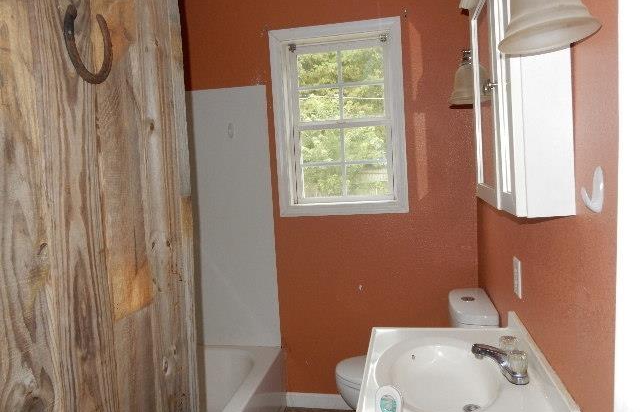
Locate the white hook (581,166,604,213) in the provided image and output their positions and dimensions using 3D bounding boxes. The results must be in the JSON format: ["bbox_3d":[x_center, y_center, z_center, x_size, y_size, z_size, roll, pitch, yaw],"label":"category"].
[{"bbox_3d":[0.499,-0.030,0.850,0.033,0.086,0.030,-2,5,11],"label":"white hook"}]

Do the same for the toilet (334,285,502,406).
[{"bbox_3d":[0.422,0.795,2.108,0.705,0.740,0.400,-2,5,11],"label":"toilet"}]

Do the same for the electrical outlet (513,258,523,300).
[{"bbox_3d":[0.648,0.235,1.519,0.009,0.120,0.078,-2,5,11],"label":"electrical outlet"}]

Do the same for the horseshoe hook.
[{"bbox_3d":[-0.393,-0.270,0.792,0.016,0.117,0.108,-2,5,11],"label":"horseshoe hook"}]

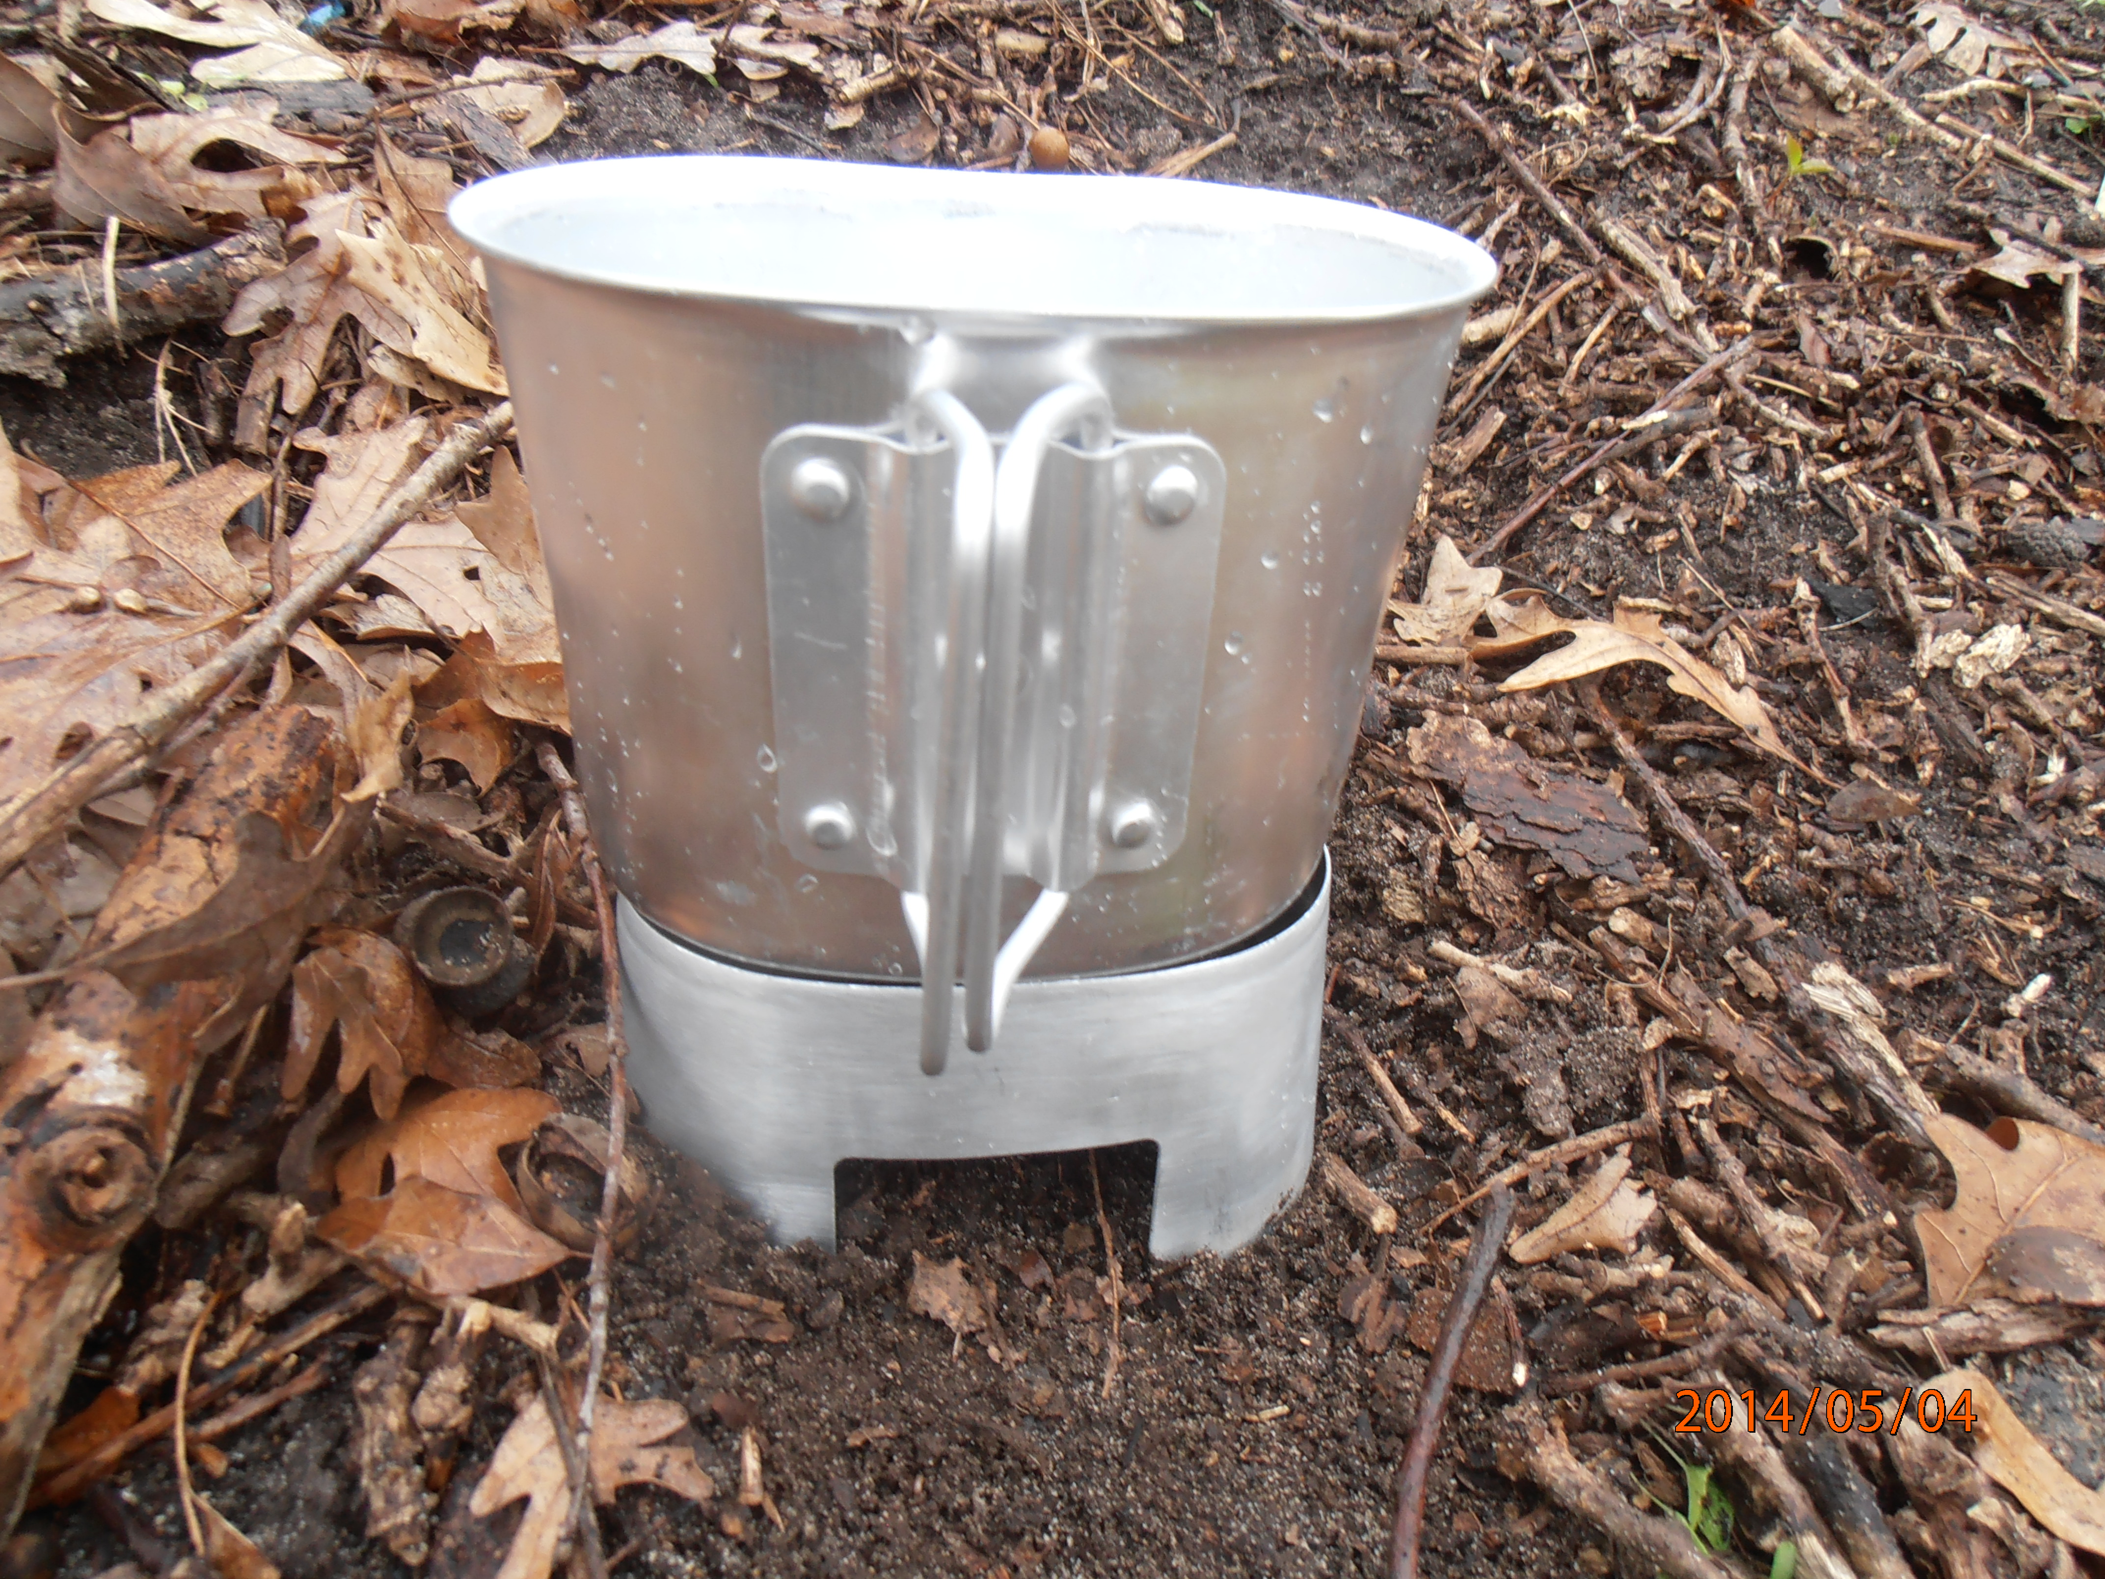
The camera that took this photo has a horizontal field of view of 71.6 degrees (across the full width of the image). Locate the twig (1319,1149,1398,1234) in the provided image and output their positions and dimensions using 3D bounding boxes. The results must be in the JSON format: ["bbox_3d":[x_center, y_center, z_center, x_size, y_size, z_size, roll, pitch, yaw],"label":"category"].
[{"bbox_3d":[0.055,0.073,0.265,0.005,0.004,0.017,-19,41,-27],"label":"twig"}]

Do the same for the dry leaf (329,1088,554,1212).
[{"bbox_3d":[-0.100,0.059,0.239,0.035,0.011,0.023,-18,44,-25],"label":"dry leaf"}]

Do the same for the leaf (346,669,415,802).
[{"bbox_3d":[-0.140,-0.011,0.305,0.015,0.024,0.012,-1,31,-9],"label":"leaf"}]

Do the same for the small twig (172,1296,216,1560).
[{"bbox_3d":[-0.117,0.086,0.198,0.007,0.007,0.040,-9,42,-17],"label":"small twig"}]

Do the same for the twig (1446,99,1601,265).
[{"bbox_3d":[0.183,-0.241,0.573,0.006,0.006,0.144,-3,46,-12],"label":"twig"}]

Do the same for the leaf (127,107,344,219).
[{"bbox_3d":[-0.341,-0.261,0.609,0.085,0.022,0.071,-15,44,-23],"label":"leaf"}]

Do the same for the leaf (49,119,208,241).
[{"bbox_3d":[-0.365,-0.240,0.579,0.058,0.033,0.051,-18,45,-25],"label":"leaf"}]

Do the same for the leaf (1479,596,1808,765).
[{"bbox_3d":[0.147,-0.029,0.367,0.077,0.029,0.029,7,31,3],"label":"leaf"}]

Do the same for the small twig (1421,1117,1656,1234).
[{"bbox_3d":[0.081,0.065,0.243,0.048,0.003,0.004,-15,36,-27],"label":"small twig"}]

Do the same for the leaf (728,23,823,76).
[{"bbox_3d":[-0.131,-0.349,0.690,0.044,0.014,0.034,17,41,19],"label":"leaf"}]

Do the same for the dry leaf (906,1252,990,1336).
[{"bbox_3d":[-0.016,0.076,0.219,0.012,0.009,0.011,3,31,-2],"label":"dry leaf"}]

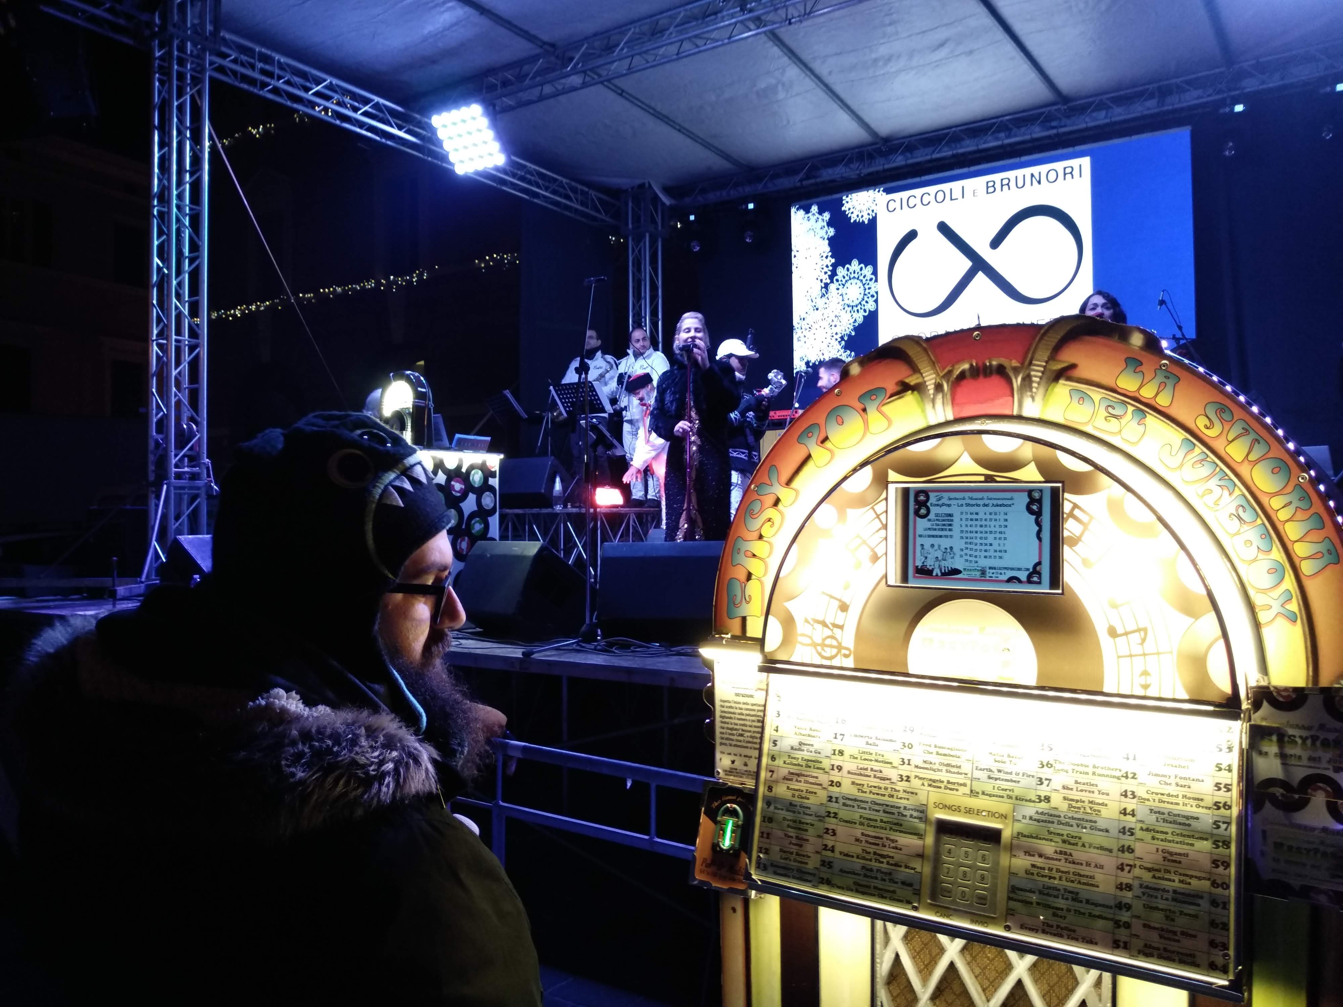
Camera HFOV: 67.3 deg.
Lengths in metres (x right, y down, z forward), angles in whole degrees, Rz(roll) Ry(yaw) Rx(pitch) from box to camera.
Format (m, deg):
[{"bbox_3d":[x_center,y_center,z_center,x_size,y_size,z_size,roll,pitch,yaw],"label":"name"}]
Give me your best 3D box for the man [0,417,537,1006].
[{"bbox_3d":[-0.430,0.780,1.090,0.500,1.750,0.560,0,-1,-18],"label":"man"}]

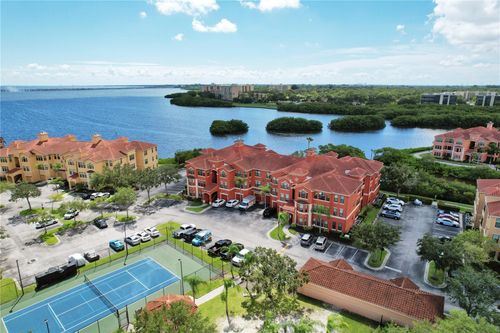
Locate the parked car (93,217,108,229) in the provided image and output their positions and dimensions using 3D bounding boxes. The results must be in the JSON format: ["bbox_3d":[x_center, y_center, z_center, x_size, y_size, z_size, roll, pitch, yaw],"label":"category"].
[{"bbox_3d":[-37.136,13.957,76.116,1.850,1.500,4.600,-14,20,-43],"label":"parked car"}]

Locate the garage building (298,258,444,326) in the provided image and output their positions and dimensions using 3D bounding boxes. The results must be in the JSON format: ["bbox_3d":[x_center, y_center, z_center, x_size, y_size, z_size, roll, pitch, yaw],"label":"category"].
[{"bbox_3d":[18.140,19.410,47.890,20.800,4.550,7.200,9,17,30],"label":"garage building"}]

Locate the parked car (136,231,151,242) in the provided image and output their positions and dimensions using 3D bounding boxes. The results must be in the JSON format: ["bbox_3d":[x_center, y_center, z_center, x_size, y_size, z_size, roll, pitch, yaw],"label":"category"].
[{"bbox_3d":[-24.775,15.554,69.820,1.820,1.450,4.550,-13,20,-41],"label":"parked car"}]

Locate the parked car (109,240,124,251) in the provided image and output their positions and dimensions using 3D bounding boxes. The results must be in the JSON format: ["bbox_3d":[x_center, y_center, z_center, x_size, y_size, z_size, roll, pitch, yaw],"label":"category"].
[{"bbox_3d":[-29.019,17.167,66.574,4.100,1.480,1.800,13,20,40],"label":"parked car"}]

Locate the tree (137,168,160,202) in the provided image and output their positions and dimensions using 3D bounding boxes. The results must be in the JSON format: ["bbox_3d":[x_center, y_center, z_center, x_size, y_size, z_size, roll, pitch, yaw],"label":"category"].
[{"bbox_3d":[-29.921,5.934,89.677,7.100,9.900,7.100,0,15,0],"label":"tree"}]

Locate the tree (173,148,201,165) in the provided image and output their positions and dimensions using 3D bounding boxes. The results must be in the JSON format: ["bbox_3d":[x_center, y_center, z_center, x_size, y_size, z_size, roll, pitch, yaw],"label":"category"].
[{"bbox_3d":[-26.660,-4.921,137.963,12.290,7.240,10.450,0,15,0],"label":"tree"}]

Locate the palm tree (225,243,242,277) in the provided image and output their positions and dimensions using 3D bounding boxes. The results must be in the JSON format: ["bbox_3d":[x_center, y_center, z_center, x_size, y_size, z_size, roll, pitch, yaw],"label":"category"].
[{"bbox_3d":[-2.850,16.904,53.920,2.900,6.700,2.900,0,15,0],"label":"palm tree"}]

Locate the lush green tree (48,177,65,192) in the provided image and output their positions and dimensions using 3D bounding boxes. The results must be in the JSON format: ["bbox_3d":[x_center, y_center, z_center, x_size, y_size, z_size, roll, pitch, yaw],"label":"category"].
[{"bbox_3d":[-61.509,6.109,97.414,4.700,5.100,4.700,0,15,0],"label":"lush green tree"}]

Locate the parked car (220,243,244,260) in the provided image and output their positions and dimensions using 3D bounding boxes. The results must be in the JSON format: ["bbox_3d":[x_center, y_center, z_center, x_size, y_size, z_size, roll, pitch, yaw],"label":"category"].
[{"bbox_3d":[-3.694,17.384,62.679,1.900,1.750,5.000,14,20,42],"label":"parked car"}]

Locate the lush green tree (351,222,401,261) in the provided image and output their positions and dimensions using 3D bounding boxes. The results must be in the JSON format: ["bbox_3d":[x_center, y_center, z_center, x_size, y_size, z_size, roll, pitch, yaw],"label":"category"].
[{"bbox_3d":[25.960,15.420,61.417,9.800,7.500,9.200,0,15,0],"label":"lush green tree"}]

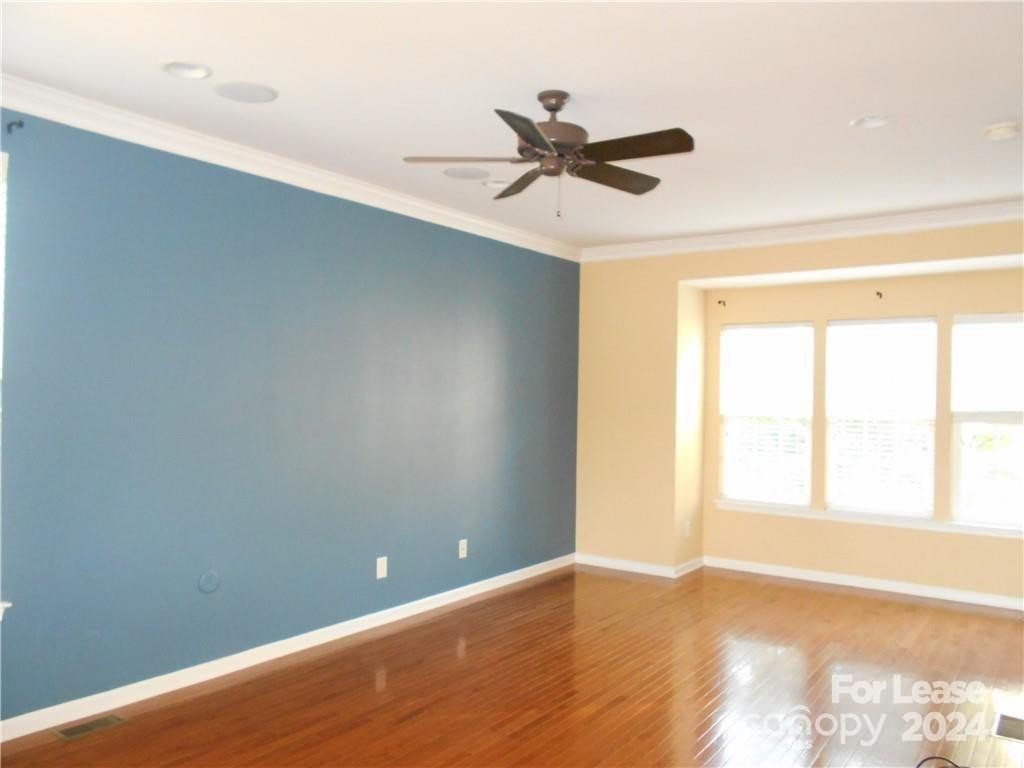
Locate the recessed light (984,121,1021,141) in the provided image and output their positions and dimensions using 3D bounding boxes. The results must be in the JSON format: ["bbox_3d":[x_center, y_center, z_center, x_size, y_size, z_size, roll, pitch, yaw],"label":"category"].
[{"bbox_3d":[2.223,-1.149,3.485,0.165,0.045,0.165,1,-1,37],"label":"recessed light"}]

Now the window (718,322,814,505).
[{"bbox_3d":[2.151,0.248,6.516,0.785,1.518,0.100,1,-1,37],"label":"window"}]

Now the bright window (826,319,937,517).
[{"bbox_3d":[2.859,0.253,5.981,0.771,1.520,0.100,1,-1,37],"label":"bright window"}]

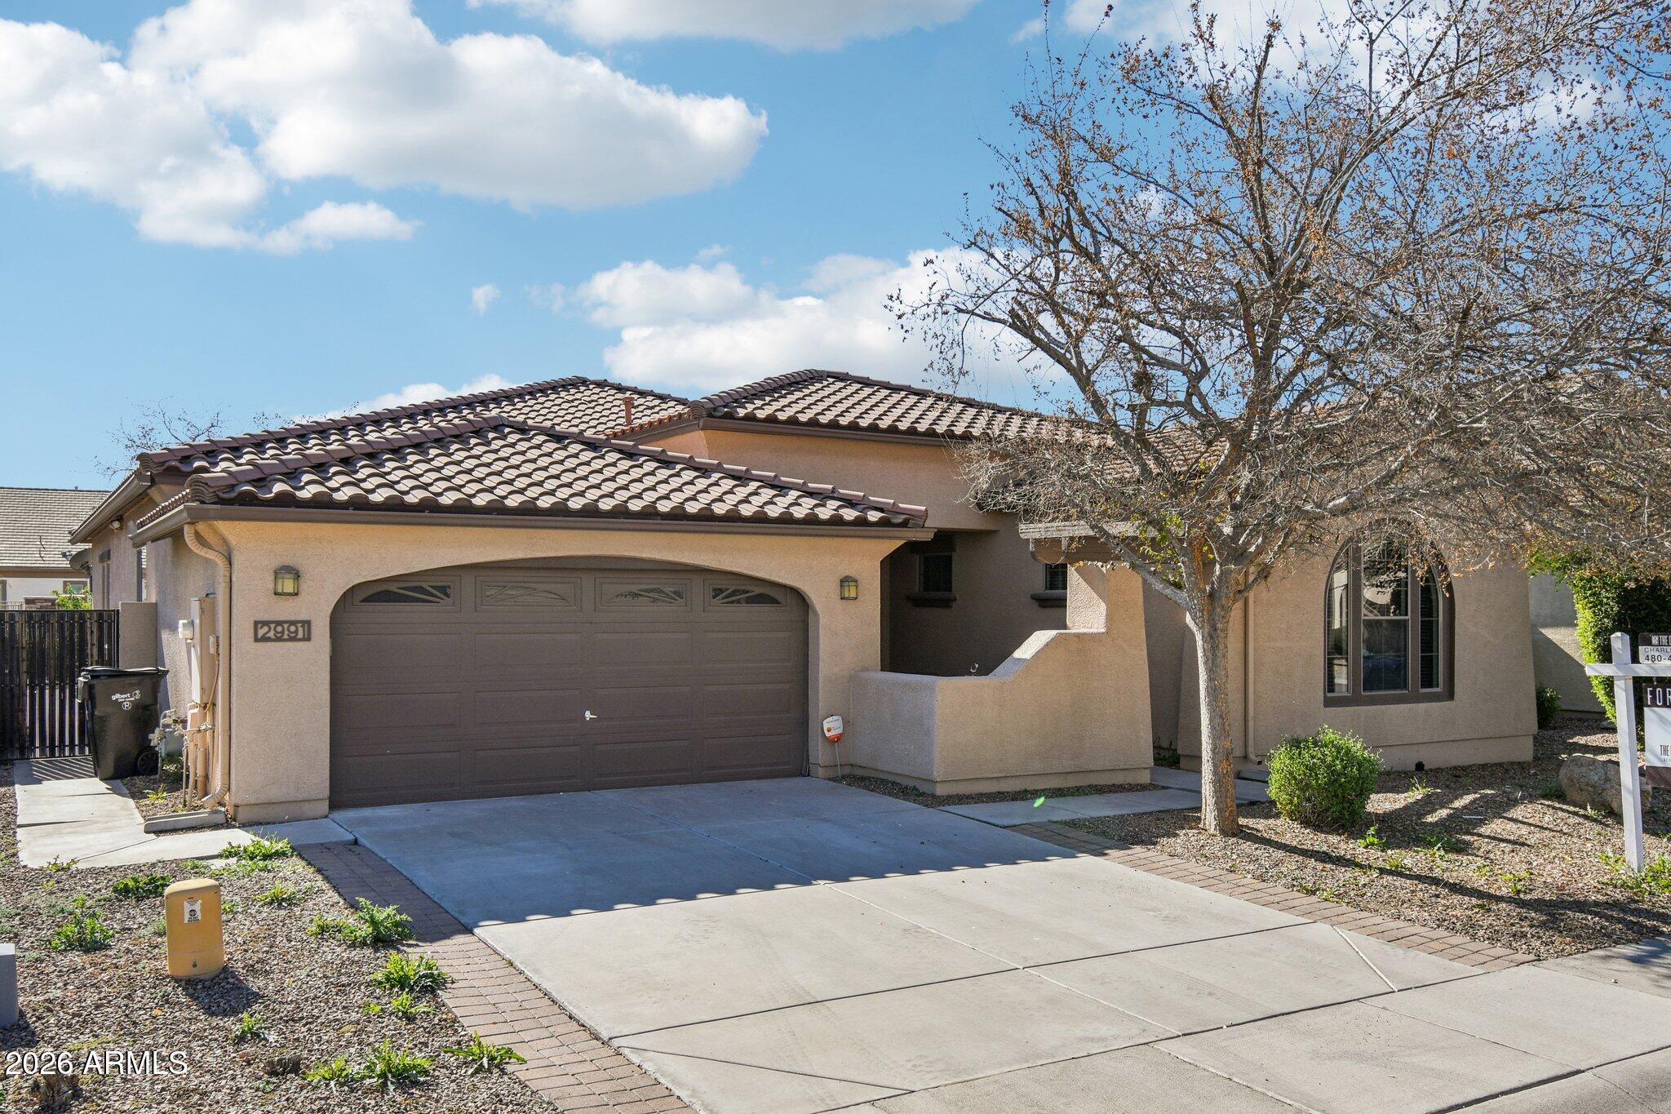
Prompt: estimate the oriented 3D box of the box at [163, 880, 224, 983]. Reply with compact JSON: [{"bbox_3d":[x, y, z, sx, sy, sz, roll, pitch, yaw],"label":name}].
[{"bbox_3d":[-3.490,2.010,7.570,0.280,0.490,0.210,1,-2,-29],"label":"box"}]

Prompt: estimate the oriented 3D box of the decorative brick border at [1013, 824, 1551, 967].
[{"bbox_3d":[2.812,2.342,9.918,0.520,0.080,4.400,1,0,-31],"label":"decorative brick border"}]

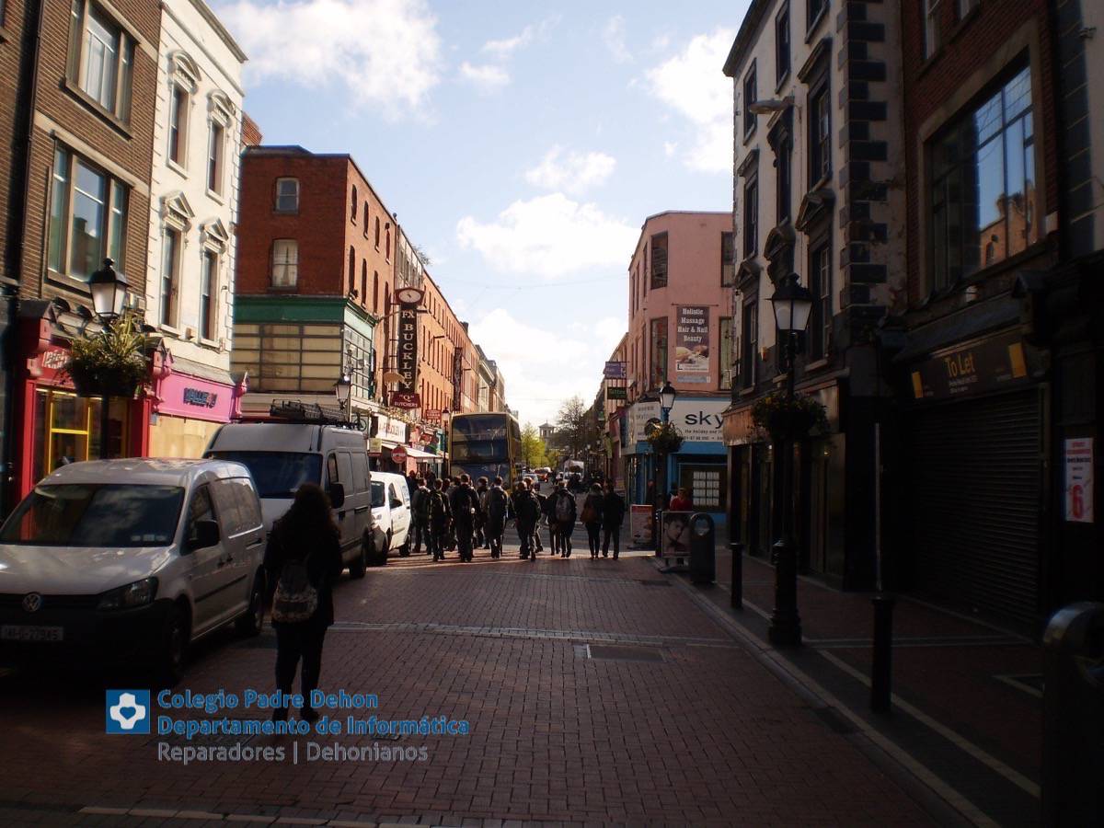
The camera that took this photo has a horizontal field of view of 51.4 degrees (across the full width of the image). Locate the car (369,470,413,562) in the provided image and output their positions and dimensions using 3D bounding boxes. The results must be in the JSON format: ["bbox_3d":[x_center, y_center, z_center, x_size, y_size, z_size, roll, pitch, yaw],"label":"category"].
[{"bbox_3d":[-3.911,1.993,23.218,1.720,1.760,3.950,1,-3,1],"label":"car"}]

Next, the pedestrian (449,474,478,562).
[{"bbox_3d":[-1.760,2.073,23.000,0.540,1.751,0.420,1,-3,1],"label":"pedestrian"}]

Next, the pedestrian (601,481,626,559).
[{"bbox_3d":[1.279,2.202,24.000,0.500,1.673,0.380,1,-3,1],"label":"pedestrian"}]

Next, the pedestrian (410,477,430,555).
[{"bbox_3d":[-2.786,2.160,24.400,0.460,1.603,0.400,1,-3,1],"label":"pedestrian"}]

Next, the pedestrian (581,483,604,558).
[{"bbox_3d":[0.913,2.369,25.600,0.500,1.680,0.420,1,-3,1],"label":"pedestrian"}]

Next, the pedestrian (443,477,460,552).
[{"bbox_3d":[-2.189,2.215,25.300,0.460,1.632,0.400,1,-3,1],"label":"pedestrian"}]

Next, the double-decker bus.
[{"bbox_3d":[-2.616,2.413,49.641,2.520,4.380,10.700,1,-3,1],"label":"double-decker bus"}]

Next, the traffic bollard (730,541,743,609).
[{"bbox_3d":[2.406,2.097,15.011,0.170,0.900,0.170,1,-3,0],"label":"traffic bollard"}]

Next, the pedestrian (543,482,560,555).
[{"bbox_3d":[0.021,2.336,25.942,0.480,1.640,0.340,1,-3,0],"label":"pedestrian"}]

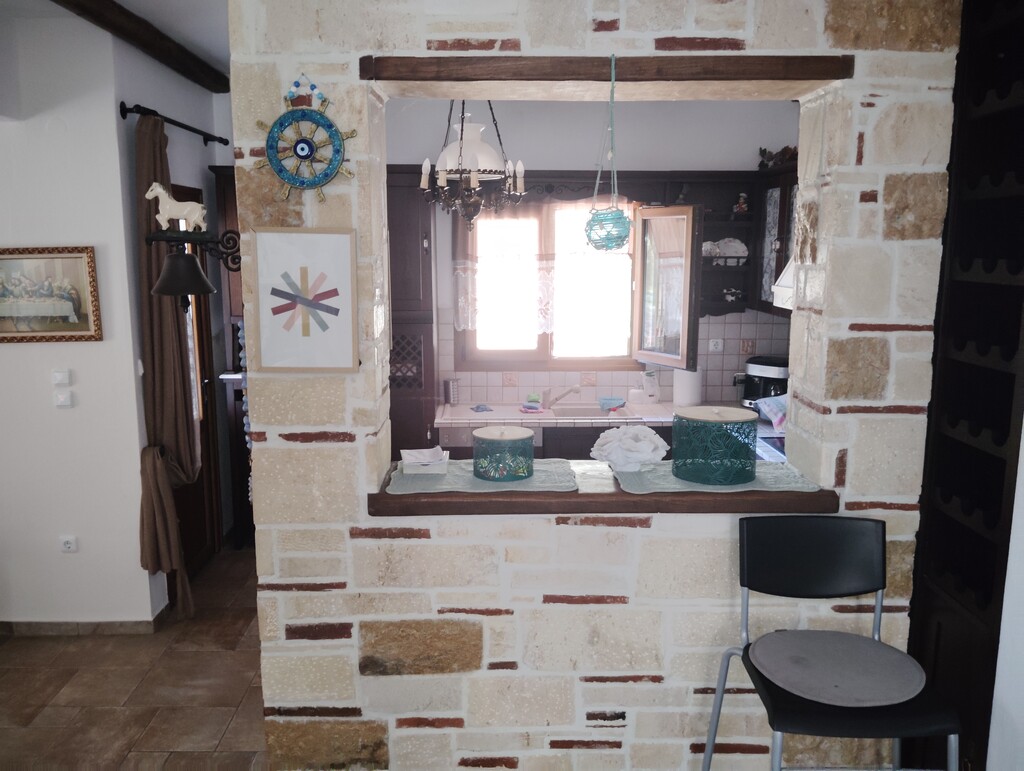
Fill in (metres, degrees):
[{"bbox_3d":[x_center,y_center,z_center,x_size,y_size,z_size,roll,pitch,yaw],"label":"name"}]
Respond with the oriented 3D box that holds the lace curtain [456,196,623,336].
[{"bbox_3d":[0.163,-0.747,5.118,1.061,0.843,0.070,0,10,0],"label":"lace curtain"}]

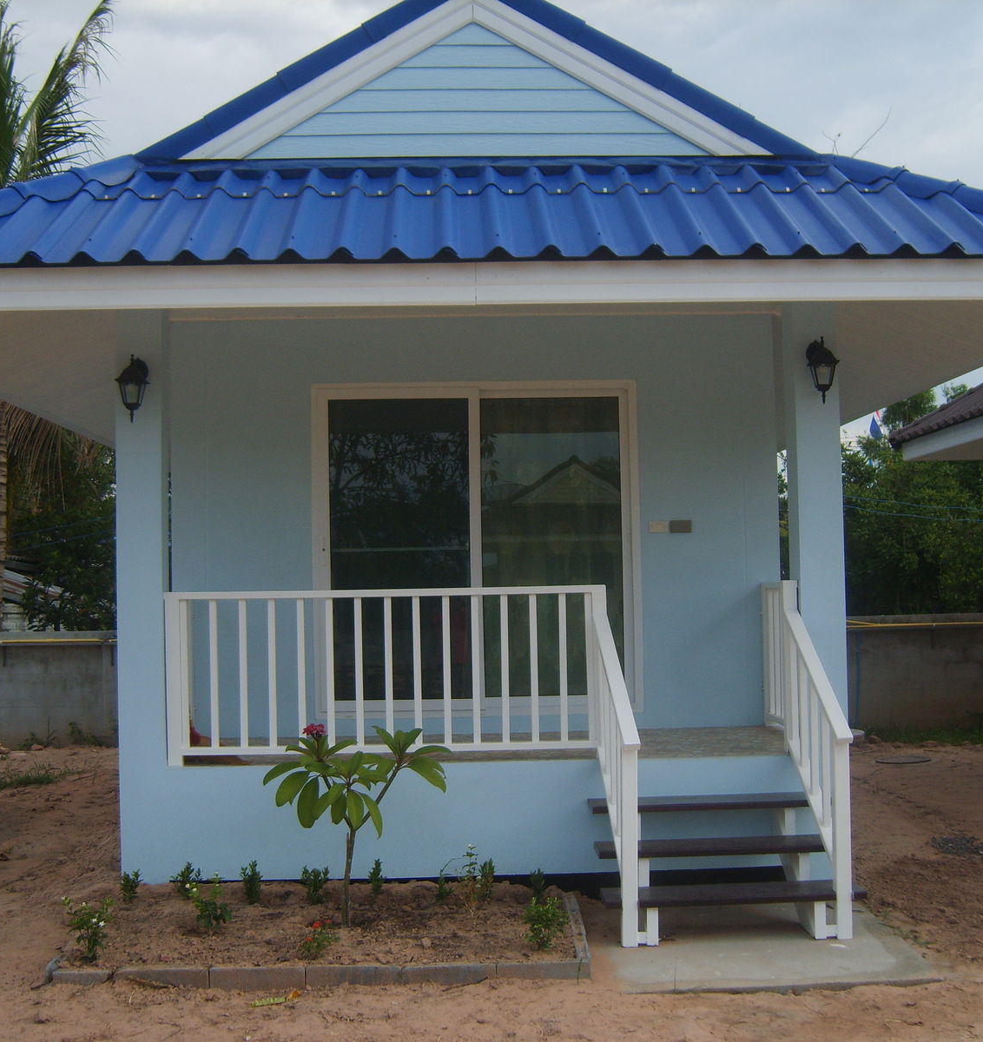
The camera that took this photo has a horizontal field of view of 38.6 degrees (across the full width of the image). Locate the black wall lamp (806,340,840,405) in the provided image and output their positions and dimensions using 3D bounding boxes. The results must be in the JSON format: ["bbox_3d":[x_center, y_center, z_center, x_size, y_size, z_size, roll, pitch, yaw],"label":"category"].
[{"bbox_3d":[1.665,-0.753,7.097,0.170,0.338,0.225,-1,-3,-2],"label":"black wall lamp"}]

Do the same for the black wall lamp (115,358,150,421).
[{"bbox_3d":[-1.775,-0.650,6.971,0.170,0.329,0.225,-1,-3,-2],"label":"black wall lamp"}]

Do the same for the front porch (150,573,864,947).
[{"bbox_3d":[-0.024,1.146,7.300,3.205,1.607,2.123,-1,-3,-2],"label":"front porch"}]

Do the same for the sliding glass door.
[{"bbox_3d":[-0.084,0.149,8.422,1.872,1.921,0.100,-1,-3,-2],"label":"sliding glass door"}]

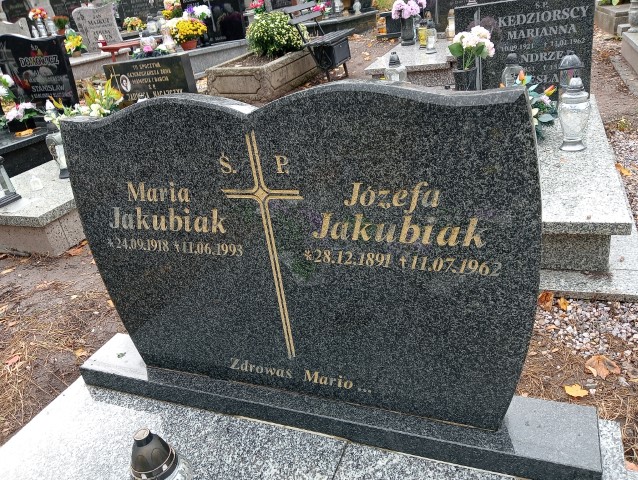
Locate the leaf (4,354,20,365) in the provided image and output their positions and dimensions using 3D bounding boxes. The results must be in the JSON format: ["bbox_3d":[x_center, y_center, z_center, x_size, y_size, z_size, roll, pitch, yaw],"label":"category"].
[{"bbox_3d":[-1.139,0.438,1.914,0.030,0.016,0.055,2,28,23],"label":"leaf"}]

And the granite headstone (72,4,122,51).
[{"bbox_3d":[-3.902,-3.726,9.100,0.740,0.760,0.120,-19,28,-18],"label":"granite headstone"}]

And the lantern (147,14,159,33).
[{"bbox_3d":[-3.062,-3.954,9.500,0.180,0.340,0.180,-15,27,-11],"label":"lantern"}]

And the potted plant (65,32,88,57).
[{"bbox_3d":[-3.904,-3.141,8.300,0.340,0.380,0.310,-19,28,-18],"label":"potted plant"}]

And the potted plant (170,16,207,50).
[{"bbox_3d":[-1.970,-3.110,7.800,0.520,0.460,0.480,-14,27,-8],"label":"potted plant"}]

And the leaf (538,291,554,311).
[{"bbox_3d":[0.778,0.200,1.765,0.060,0.025,0.085,2,28,23],"label":"leaf"}]

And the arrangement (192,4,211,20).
[{"bbox_3d":[-1.865,-3.611,8.200,0.270,0.260,0.250,-13,27,-7],"label":"arrangement"}]

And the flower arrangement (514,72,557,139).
[{"bbox_3d":[1.064,-0.689,2.646,0.260,0.310,0.240,2,28,23],"label":"flower arrangement"}]

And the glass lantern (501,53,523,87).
[{"bbox_3d":[1.153,-0.936,3.082,0.135,0.345,0.135,2,28,23],"label":"glass lantern"}]

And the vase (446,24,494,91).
[{"bbox_3d":[0.911,-0.996,3.093,0.250,0.510,0.230,2,28,23],"label":"vase"}]

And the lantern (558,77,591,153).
[{"bbox_3d":[1.170,-0.579,2.366,0.145,0.330,0.145,2,28,23],"label":"lantern"}]

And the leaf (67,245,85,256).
[{"bbox_3d":[-1.240,0.048,2.621,0.100,0.025,0.090,3,29,23],"label":"leaf"}]

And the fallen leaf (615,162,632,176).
[{"bbox_3d":[1.577,-0.374,2.674,0.075,0.025,0.120,2,28,23],"label":"fallen leaf"}]

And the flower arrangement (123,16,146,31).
[{"bbox_3d":[-3.571,-4.181,10.000,0.420,0.270,0.340,-16,27,-13],"label":"flower arrangement"}]

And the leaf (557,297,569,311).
[{"bbox_3d":[0.823,0.208,1.744,0.045,0.016,0.065,2,28,23],"label":"leaf"}]

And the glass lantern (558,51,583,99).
[{"bbox_3d":[1.337,-0.858,2.741,0.140,0.290,0.140,3,29,23],"label":"glass lantern"}]

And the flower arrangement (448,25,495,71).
[{"bbox_3d":[0.833,-1.049,2.830,0.240,0.220,0.210,3,29,23],"label":"flower arrangement"}]

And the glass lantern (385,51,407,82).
[{"bbox_3d":[0.697,-1.516,4.676,0.175,0.360,0.175,2,28,23],"label":"glass lantern"}]

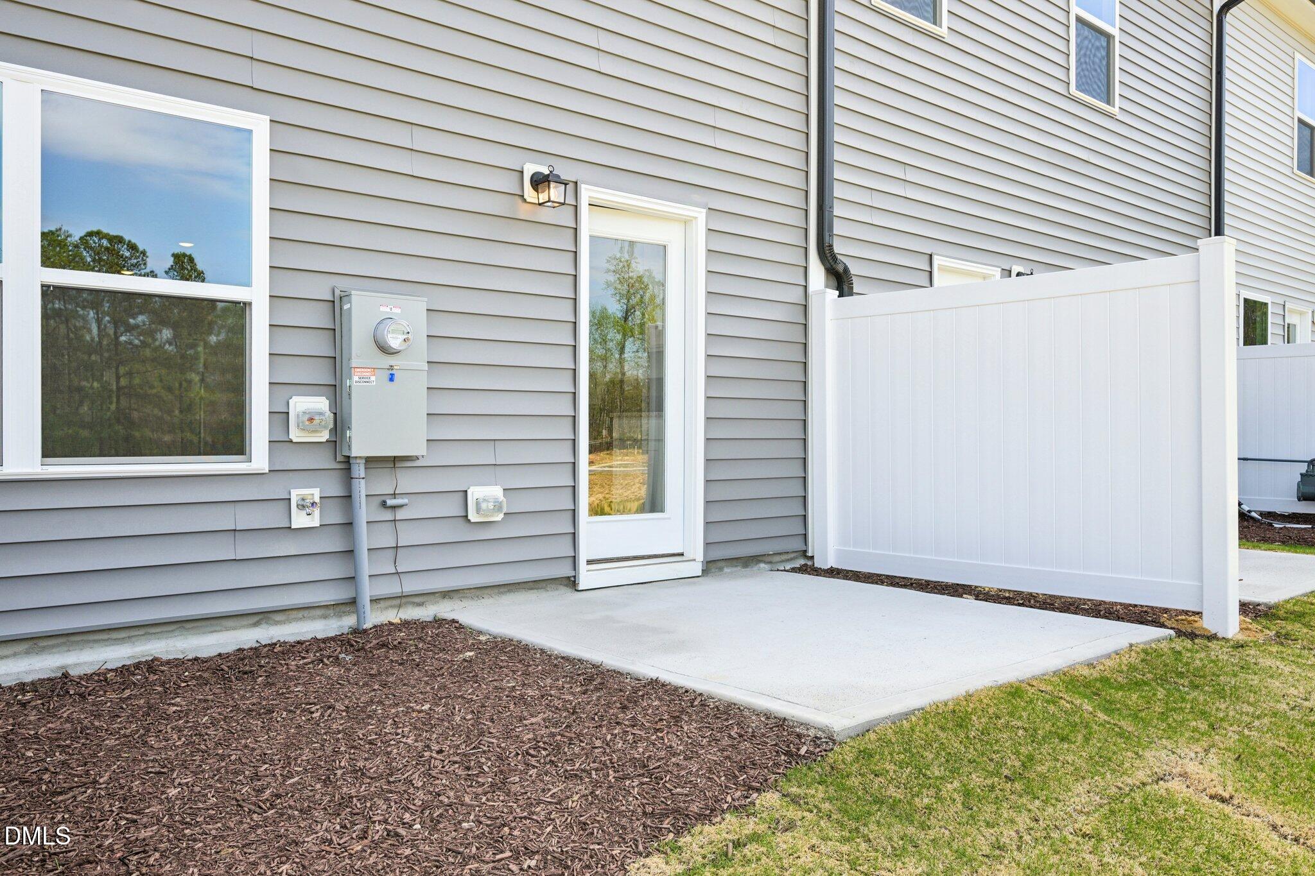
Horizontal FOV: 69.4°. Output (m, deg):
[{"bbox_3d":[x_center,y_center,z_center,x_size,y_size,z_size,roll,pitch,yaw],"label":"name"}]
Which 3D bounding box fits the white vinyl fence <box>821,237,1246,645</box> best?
[{"bbox_3d":[1.999,-0.020,5.663,0.135,1.960,2.540,0,0,-44],"label":"white vinyl fence"}]

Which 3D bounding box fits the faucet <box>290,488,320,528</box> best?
[{"bbox_3d":[-1.569,0.320,4.290,0.130,0.175,0.120,0,0,-39],"label":"faucet"}]

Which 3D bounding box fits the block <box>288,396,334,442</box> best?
[{"bbox_3d":[-1.556,-0.085,4.302,0.180,0.206,0.110,0,0,-39],"label":"block"}]

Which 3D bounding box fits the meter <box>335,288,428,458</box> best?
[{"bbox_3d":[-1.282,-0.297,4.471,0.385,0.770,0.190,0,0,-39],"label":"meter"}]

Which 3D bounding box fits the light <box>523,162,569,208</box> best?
[{"bbox_3d":[-0.574,-1.346,5.030,0.180,0.230,0.195,0,0,-39],"label":"light"}]

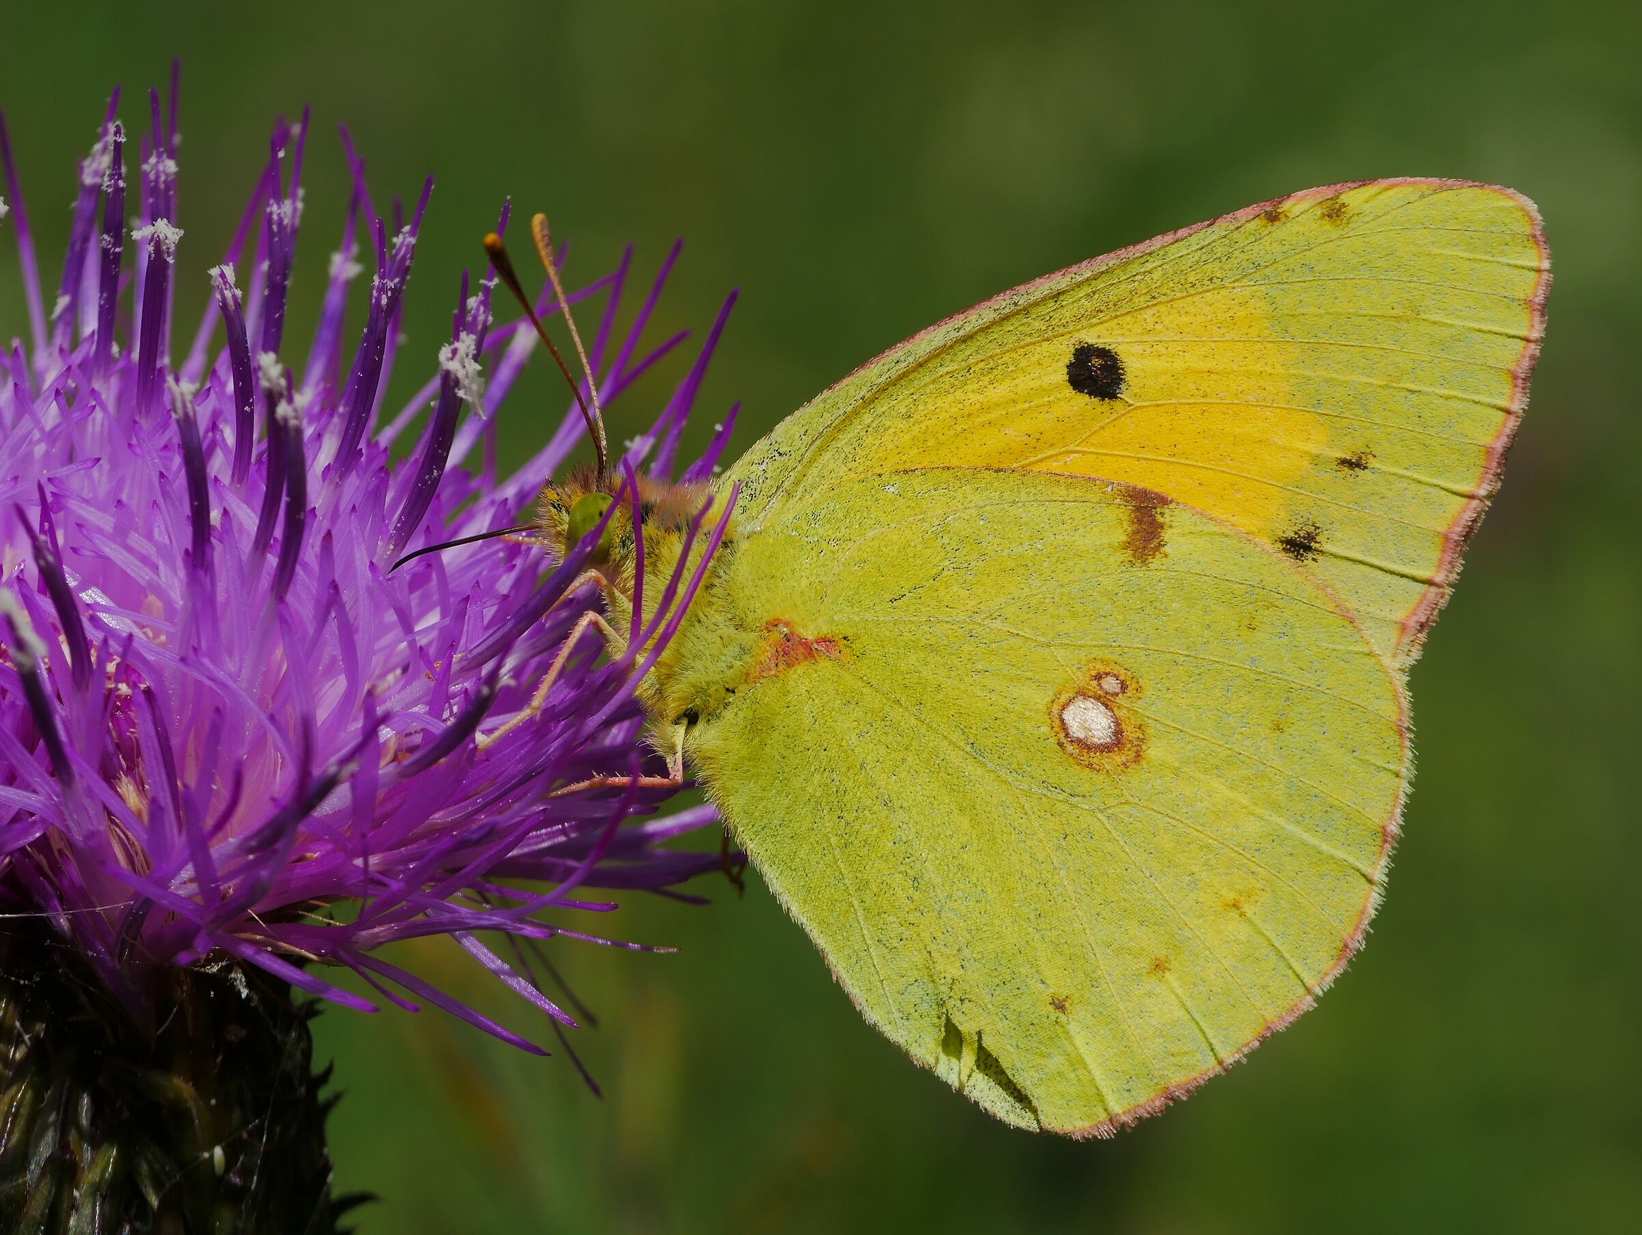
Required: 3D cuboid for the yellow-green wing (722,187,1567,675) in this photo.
[{"bbox_3d":[0.009,-0.006,0.166,0.024,0.014,0.003,0,0,0],"label":"yellow-green wing"}]

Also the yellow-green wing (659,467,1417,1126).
[{"bbox_3d":[0.006,0.005,0.166,0.021,0.019,0.003,0,0,0],"label":"yellow-green wing"}]

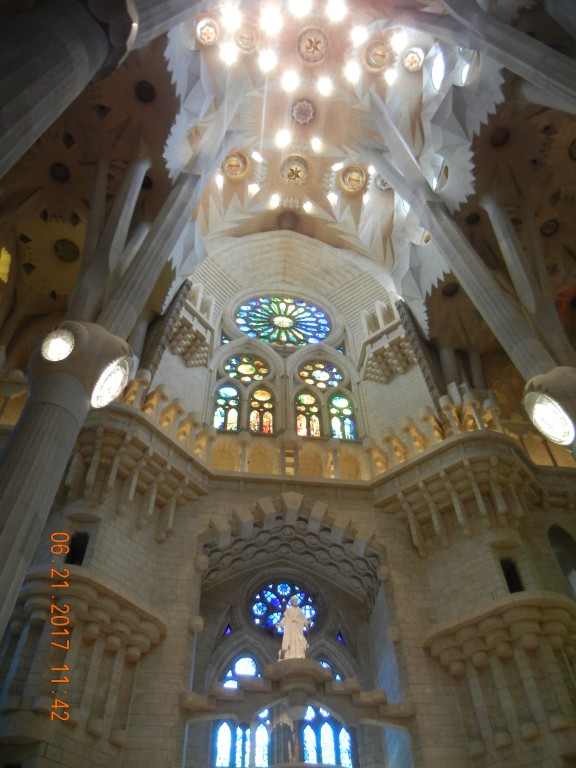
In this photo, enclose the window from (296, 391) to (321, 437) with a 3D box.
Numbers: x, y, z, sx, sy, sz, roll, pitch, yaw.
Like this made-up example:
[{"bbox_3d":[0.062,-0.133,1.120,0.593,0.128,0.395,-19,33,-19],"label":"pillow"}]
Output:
[{"bbox_3d":[1.039,1.495,33.981,1.234,3.618,0.250,5,-53,-5],"label":"window"}]

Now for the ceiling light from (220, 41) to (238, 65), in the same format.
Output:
[{"bbox_3d":[-3.401,-19.271,38.692,0.963,0.600,0.963,5,-53,-5],"label":"ceiling light"}]

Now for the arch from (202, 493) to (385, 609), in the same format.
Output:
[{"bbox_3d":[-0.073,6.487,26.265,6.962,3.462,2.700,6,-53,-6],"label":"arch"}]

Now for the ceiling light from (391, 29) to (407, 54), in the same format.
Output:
[{"bbox_3d":[6.239,-19.396,37.583,0.920,0.400,1.100,6,-53,-6],"label":"ceiling light"}]

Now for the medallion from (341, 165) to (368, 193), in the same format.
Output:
[{"bbox_3d":[4.267,-13.389,43.365,1.626,0.380,1.626,5,-53,-5],"label":"medallion"}]

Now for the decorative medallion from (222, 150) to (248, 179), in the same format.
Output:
[{"bbox_3d":[-3.365,-14.071,42.667,1.600,0.380,1.600,5,-53,-5],"label":"decorative medallion"}]

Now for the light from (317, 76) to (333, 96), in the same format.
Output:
[{"bbox_3d":[2.138,-17.423,38.982,0.950,0.400,1.020,-1,-53,-1],"label":"light"}]

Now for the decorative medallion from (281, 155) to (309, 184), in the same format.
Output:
[{"bbox_3d":[0.439,-13.811,42.956,1.750,0.350,1.750,-1,-53,-1],"label":"decorative medallion"}]

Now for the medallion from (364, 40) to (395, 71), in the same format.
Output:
[{"bbox_3d":[5.357,-19.202,38.966,1.720,0.350,1.720,-1,-53,-1],"label":"medallion"}]

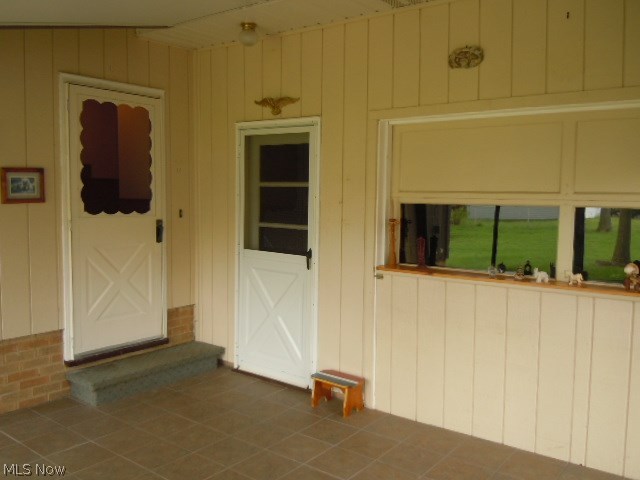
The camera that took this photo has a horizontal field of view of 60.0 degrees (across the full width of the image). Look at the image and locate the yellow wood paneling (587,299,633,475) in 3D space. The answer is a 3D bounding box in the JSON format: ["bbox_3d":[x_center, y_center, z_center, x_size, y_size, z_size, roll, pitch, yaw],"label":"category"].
[{"bbox_3d":[1.646,0.835,3.153,0.196,0.988,0.020,4,5,36],"label":"yellow wood paneling"}]

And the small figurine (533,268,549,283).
[{"bbox_3d":[1.339,0.214,3.357,0.080,0.090,0.040,4,5,36],"label":"small figurine"}]

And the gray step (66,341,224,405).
[{"bbox_3d":[-1.410,1.102,4.615,0.440,0.170,1.270,4,5,36],"label":"gray step"}]

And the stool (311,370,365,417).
[{"bbox_3d":[0.129,1.134,4.114,0.360,0.225,0.230,4,5,36],"label":"stool"}]

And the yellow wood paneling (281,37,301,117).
[{"bbox_3d":[-0.218,-1.280,4.380,0.203,0.651,0.020,4,5,36],"label":"yellow wood paneling"}]

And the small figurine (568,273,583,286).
[{"bbox_3d":[1.547,0.240,3.341,0.077,0.075,0.035,5,6,44],"label":"small figurine"}]

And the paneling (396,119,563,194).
[{"bbox_3d":[1.028,-0.529,3.686,1.090,0.425,0.030,4,5,36],"label":"paneling"}]

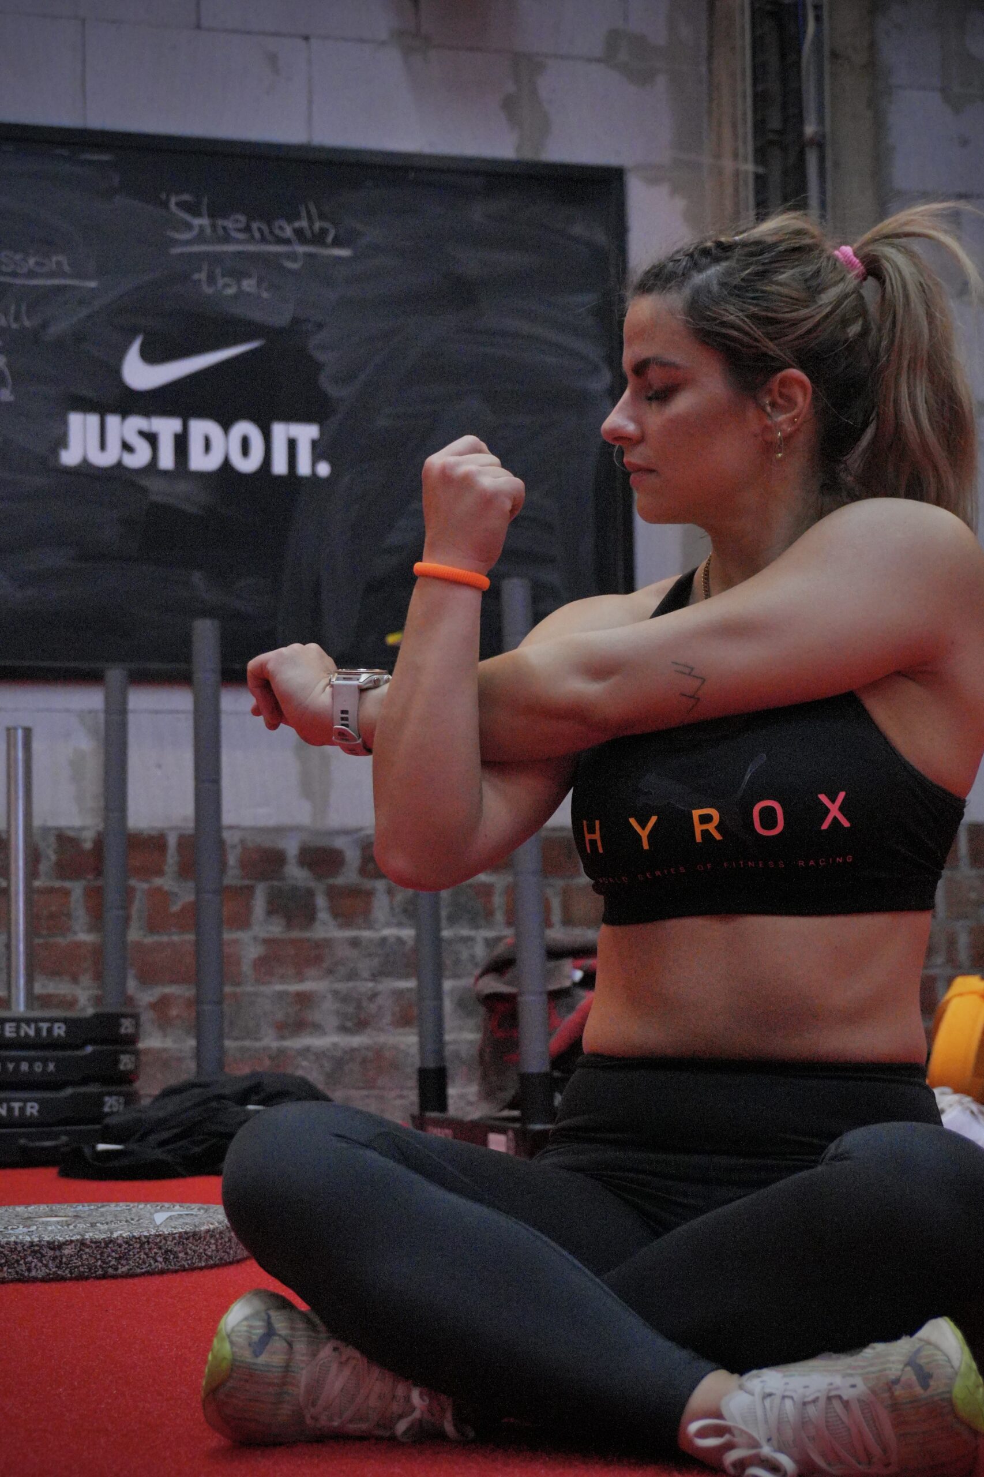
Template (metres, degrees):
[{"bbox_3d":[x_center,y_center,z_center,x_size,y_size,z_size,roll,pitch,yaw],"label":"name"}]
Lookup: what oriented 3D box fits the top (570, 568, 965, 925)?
[{"bbox_3d":[0.210,0.000,2.080,0.300,0.290,0.230,-4,-7,27],"label":"top"}]

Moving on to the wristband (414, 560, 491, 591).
[{"bbox_3d":[-0.029,-0.118,1.970,0.056,0.011,0.052,12,-3,0],"label":"wristband"}]

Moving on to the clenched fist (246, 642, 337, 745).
[{"bbox_3d":[-0.154,-0.035,2.100,0.080,0.080,0.078,-4,-7,28],"label":"clenched fist"}]

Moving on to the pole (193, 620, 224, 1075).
[{"bbox_3d":[-0.507,0.235,4.840,0.050,0.906,0.050,-1,-6,0],"label":"pole"}]

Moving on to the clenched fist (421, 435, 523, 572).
[{"bbox_3d":[-0.013,-0.171,1.980,0.076,0.103,0.072,4,-4,17],"label":"clenched fist"}]

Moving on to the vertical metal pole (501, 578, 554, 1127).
[{"bbox_3d":[0.057,0.187,4.570,0.055,0.929,0.055,-2,-6,0],"label":"vertical metal pole"}]

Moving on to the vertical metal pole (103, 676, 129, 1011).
[{"bbox_3d":[-0.770,0.305,5.550,0.049,0.908,0.049,-1,-6,0],"label":"vertical metal pole"}]

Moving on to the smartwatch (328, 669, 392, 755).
[{"bbox_3d":[-0.099,-0.021,2.080,0.046,0.063,0.060,-5,-7,35],"label":"smartwatch"}]

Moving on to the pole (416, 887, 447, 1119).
[{"bbox_3d":[-0.123,0.257,5.220,0.053,0.921,0.053,-1,-6,0],"label":"pole"}]

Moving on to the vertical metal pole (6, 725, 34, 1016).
[{"bbox_3d":[-0.886,0.353,5.080,0.048,0.752,0.048,-2,-6,0],"label":"vertical metal pole"}]

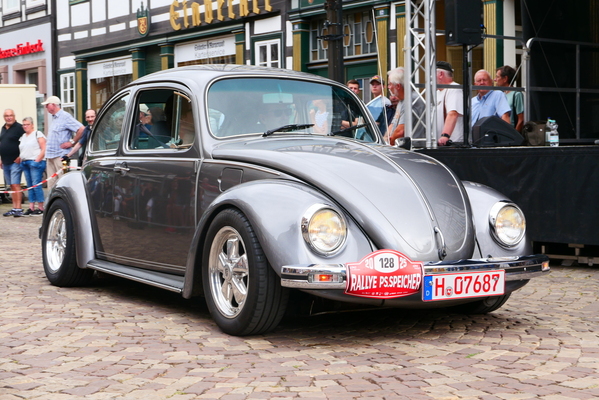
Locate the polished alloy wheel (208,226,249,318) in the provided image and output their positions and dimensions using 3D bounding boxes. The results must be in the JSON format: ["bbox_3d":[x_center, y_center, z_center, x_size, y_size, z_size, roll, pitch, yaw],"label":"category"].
[{"bbox_3d":[-0.267,0.333,4.793,0.170,0.420,0.420,-1,2,-31],"label":"polished alloy wheel"}]

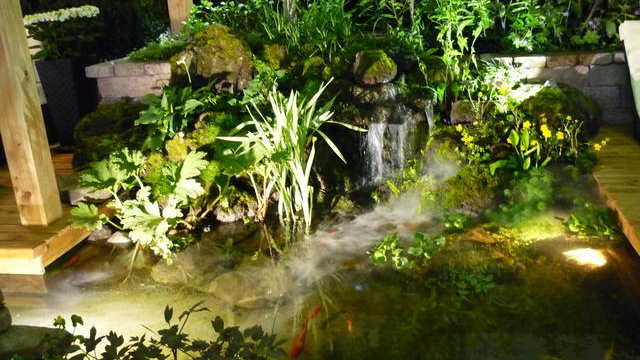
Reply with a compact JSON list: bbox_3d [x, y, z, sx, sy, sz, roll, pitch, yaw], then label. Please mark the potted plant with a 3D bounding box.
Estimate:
[{"bbox_3d":[-1.789,-0.730,4.223,0.464,0.855,0.422,-4,19,-6],"label":"potted plant"}]

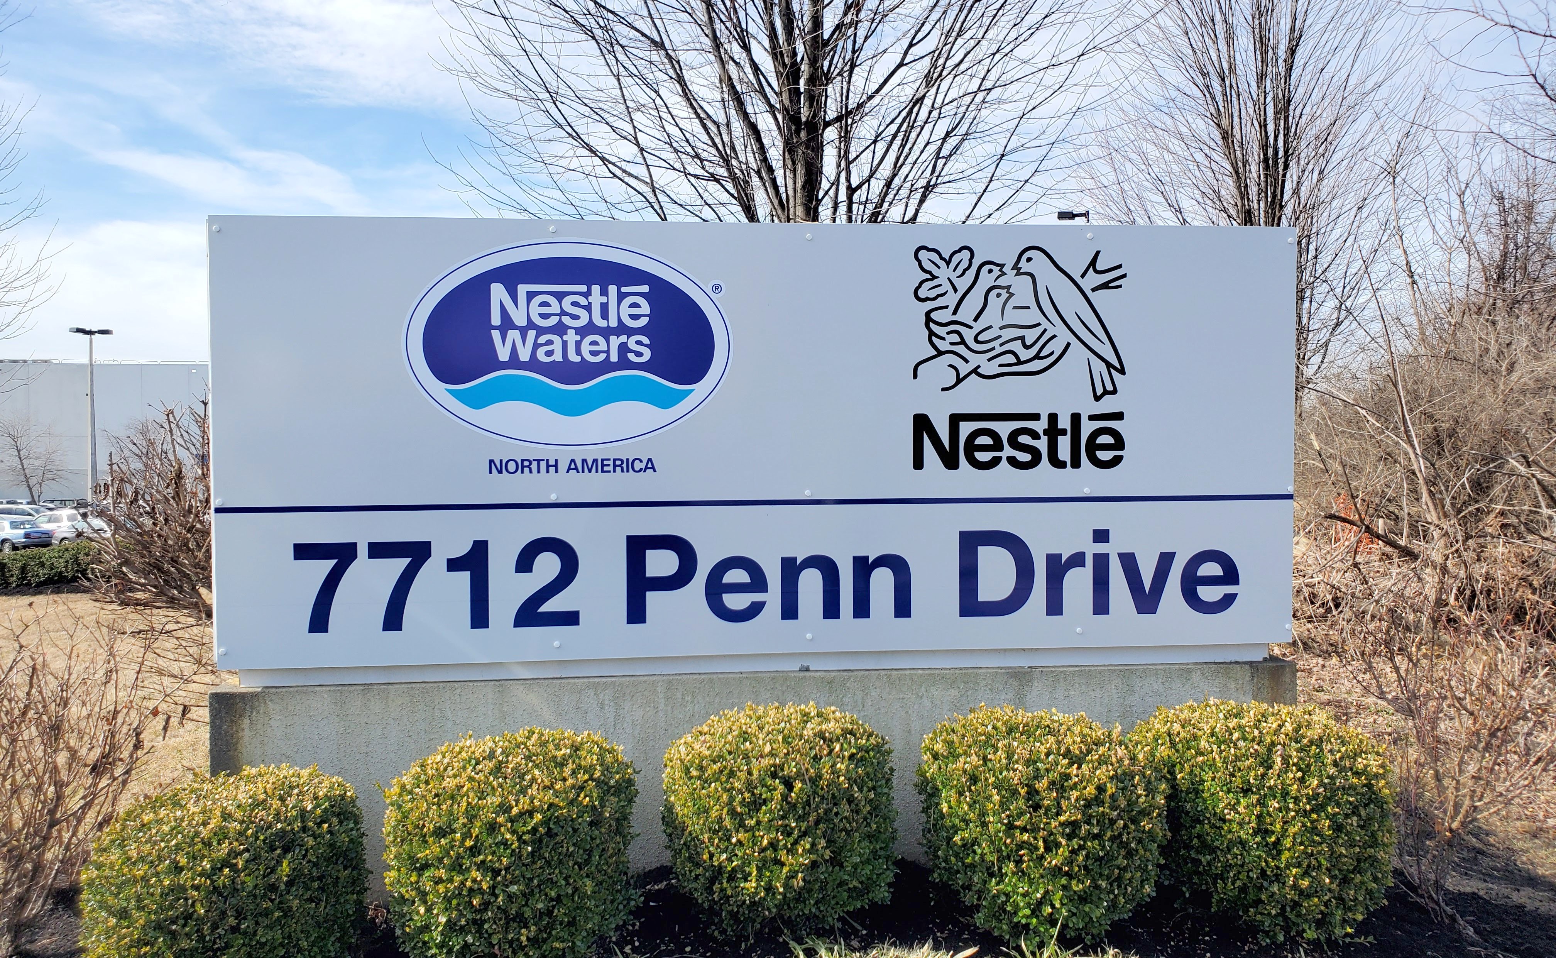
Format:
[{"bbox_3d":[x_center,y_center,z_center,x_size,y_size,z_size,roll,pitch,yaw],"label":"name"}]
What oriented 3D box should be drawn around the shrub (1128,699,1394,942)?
[{"bbox_3d":[1.247,0.869,3.050,0.637,0.533,0.637,0,1,-6],"label":"shrub"}]

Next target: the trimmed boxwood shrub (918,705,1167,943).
[{"bbox_3d":[0.680,0.875,3.038,0.633,0.518,0.633,0,1,-6],"label":"trimmed boxwood shrub"}]

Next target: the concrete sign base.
[{"bbox_3d":[-0.016,0.858,3.565,3.128,0.578,0.420,0,1,-6],"label":"concrete sign base"}]

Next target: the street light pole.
[{"bbox_3d":[-34.722,-2.854,59.000,2.200,9.600,0.500,0,1,-3],"label":"street light pole"}]

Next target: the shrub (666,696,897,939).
[{"bbox_3d":[0.003,0.865,3.047,0.603,0.517,0.603,0,1,-6],"label":"shrub"}]

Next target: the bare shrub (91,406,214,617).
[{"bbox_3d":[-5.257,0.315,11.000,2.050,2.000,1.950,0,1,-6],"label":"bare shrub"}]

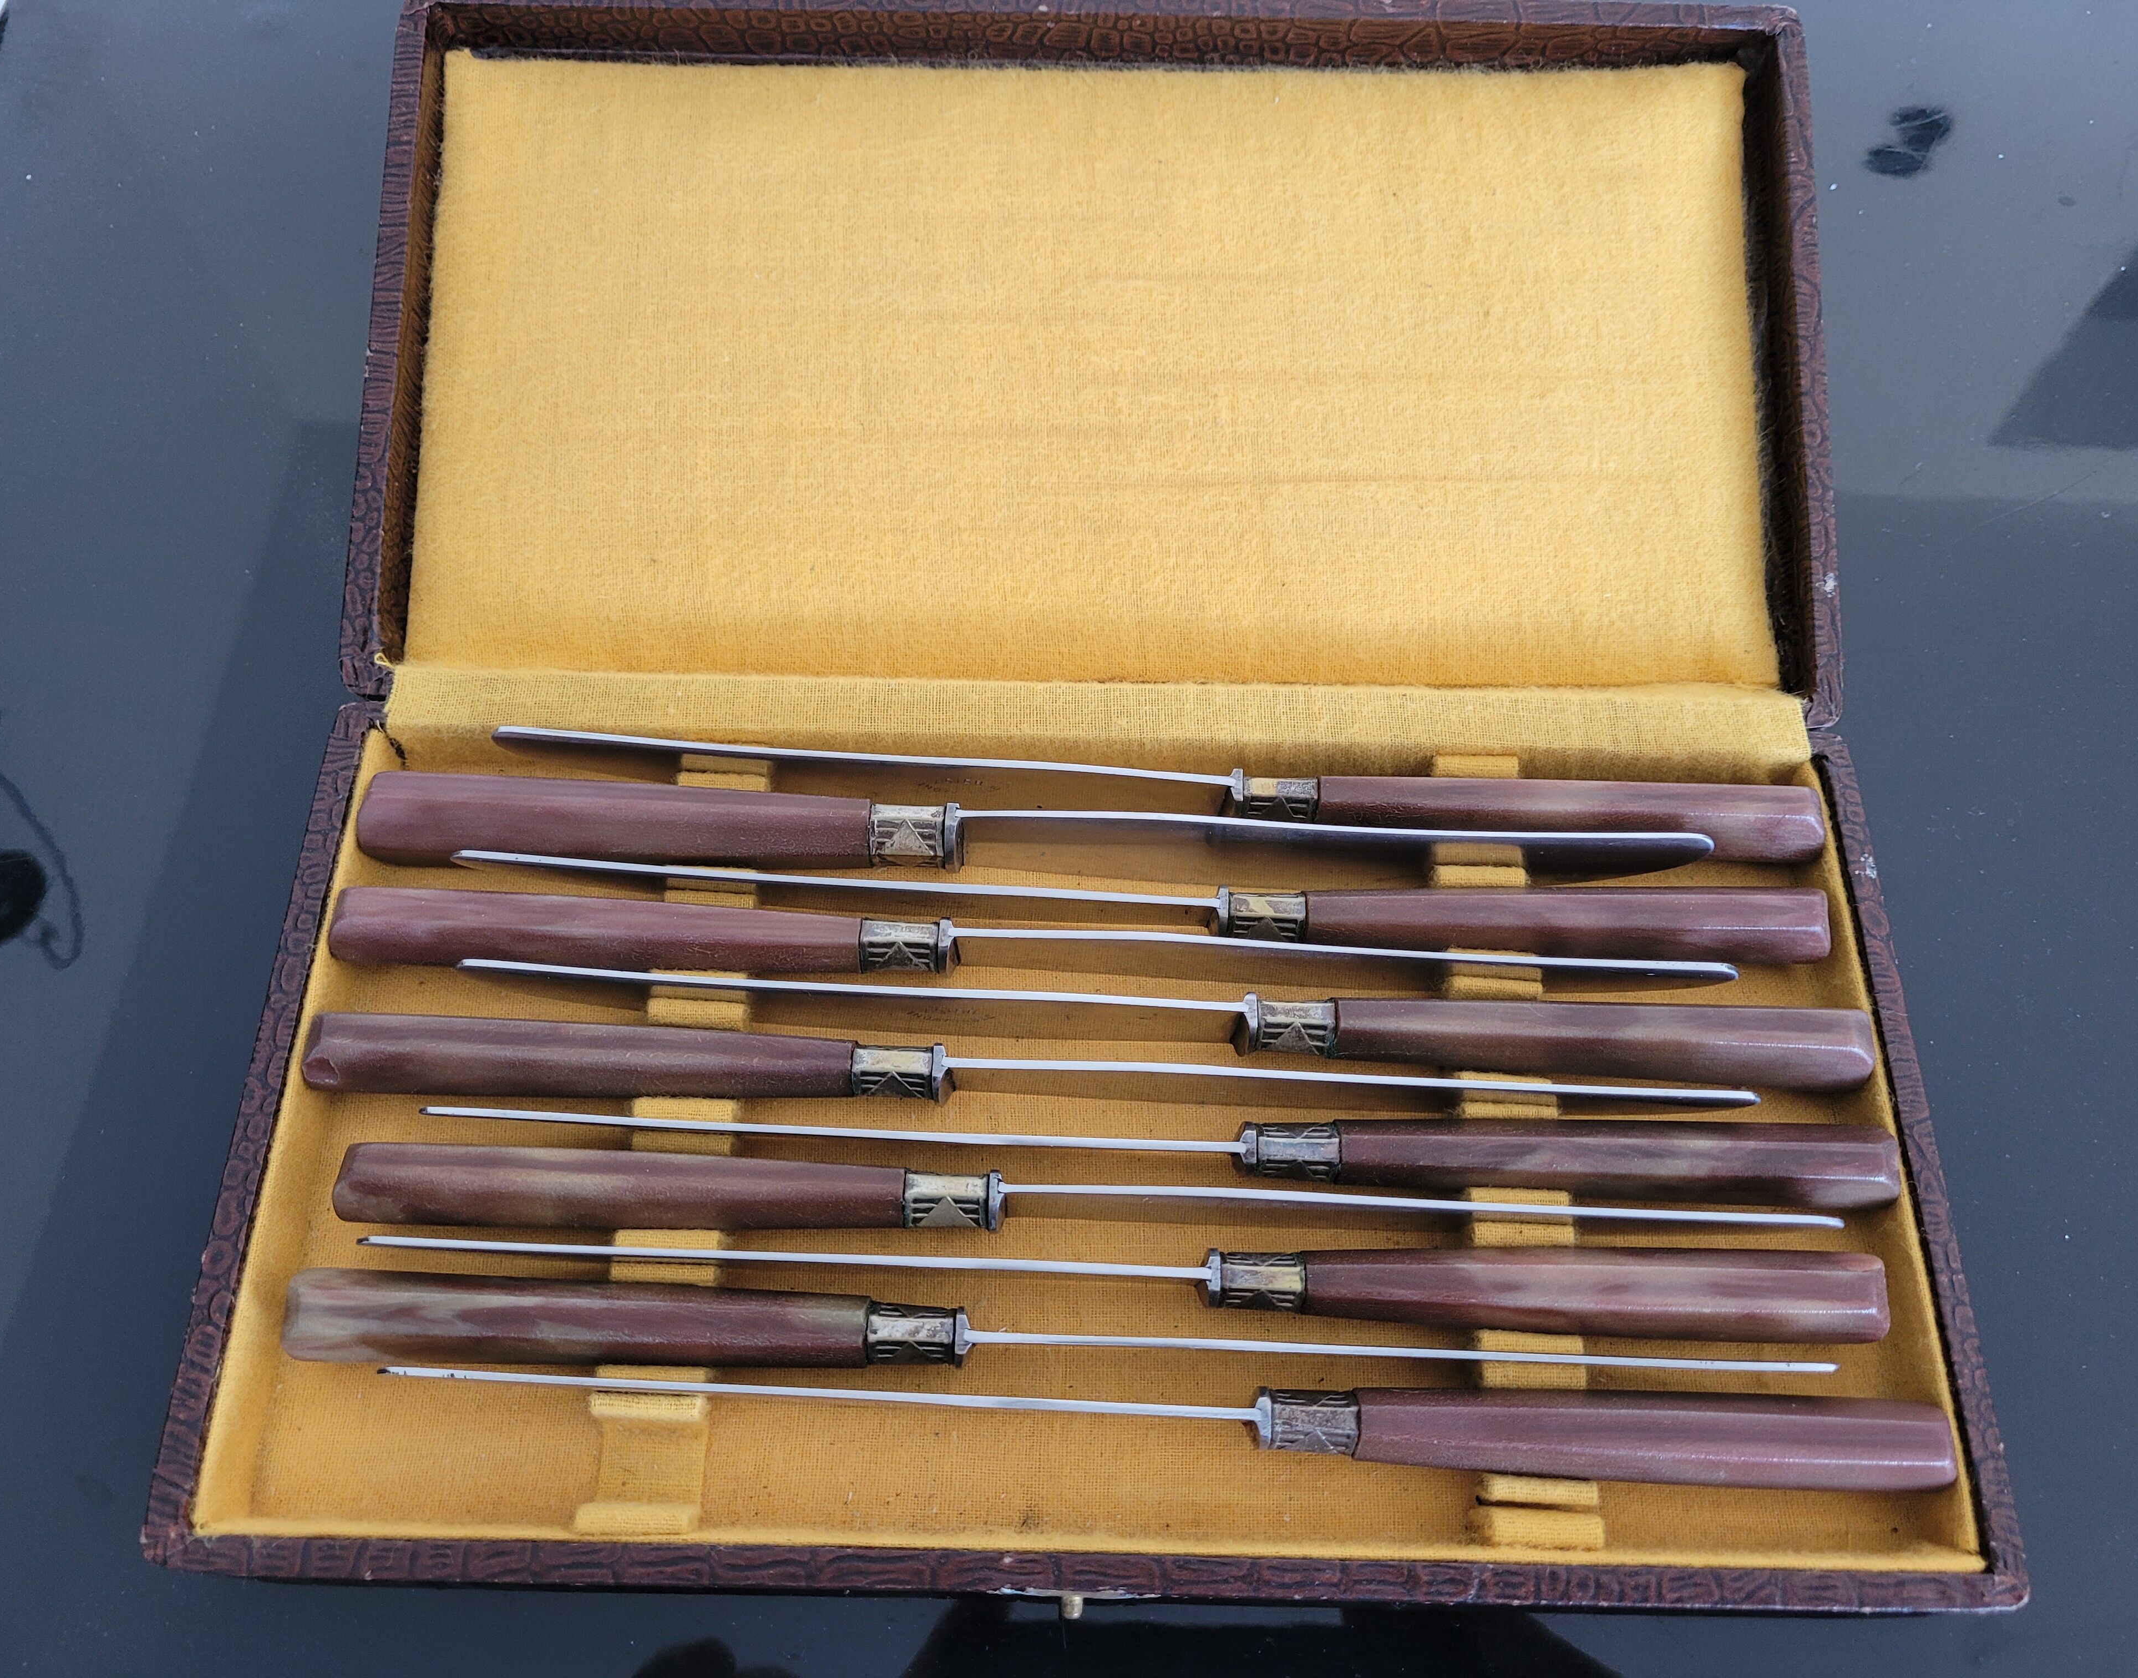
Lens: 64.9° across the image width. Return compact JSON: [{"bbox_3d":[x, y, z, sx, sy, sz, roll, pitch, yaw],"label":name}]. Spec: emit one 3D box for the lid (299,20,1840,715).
[{"bbox_3d":[0.006,-0.092,0.324,0.272,0.018,0.143,1,81,0],"label":"lid"}]

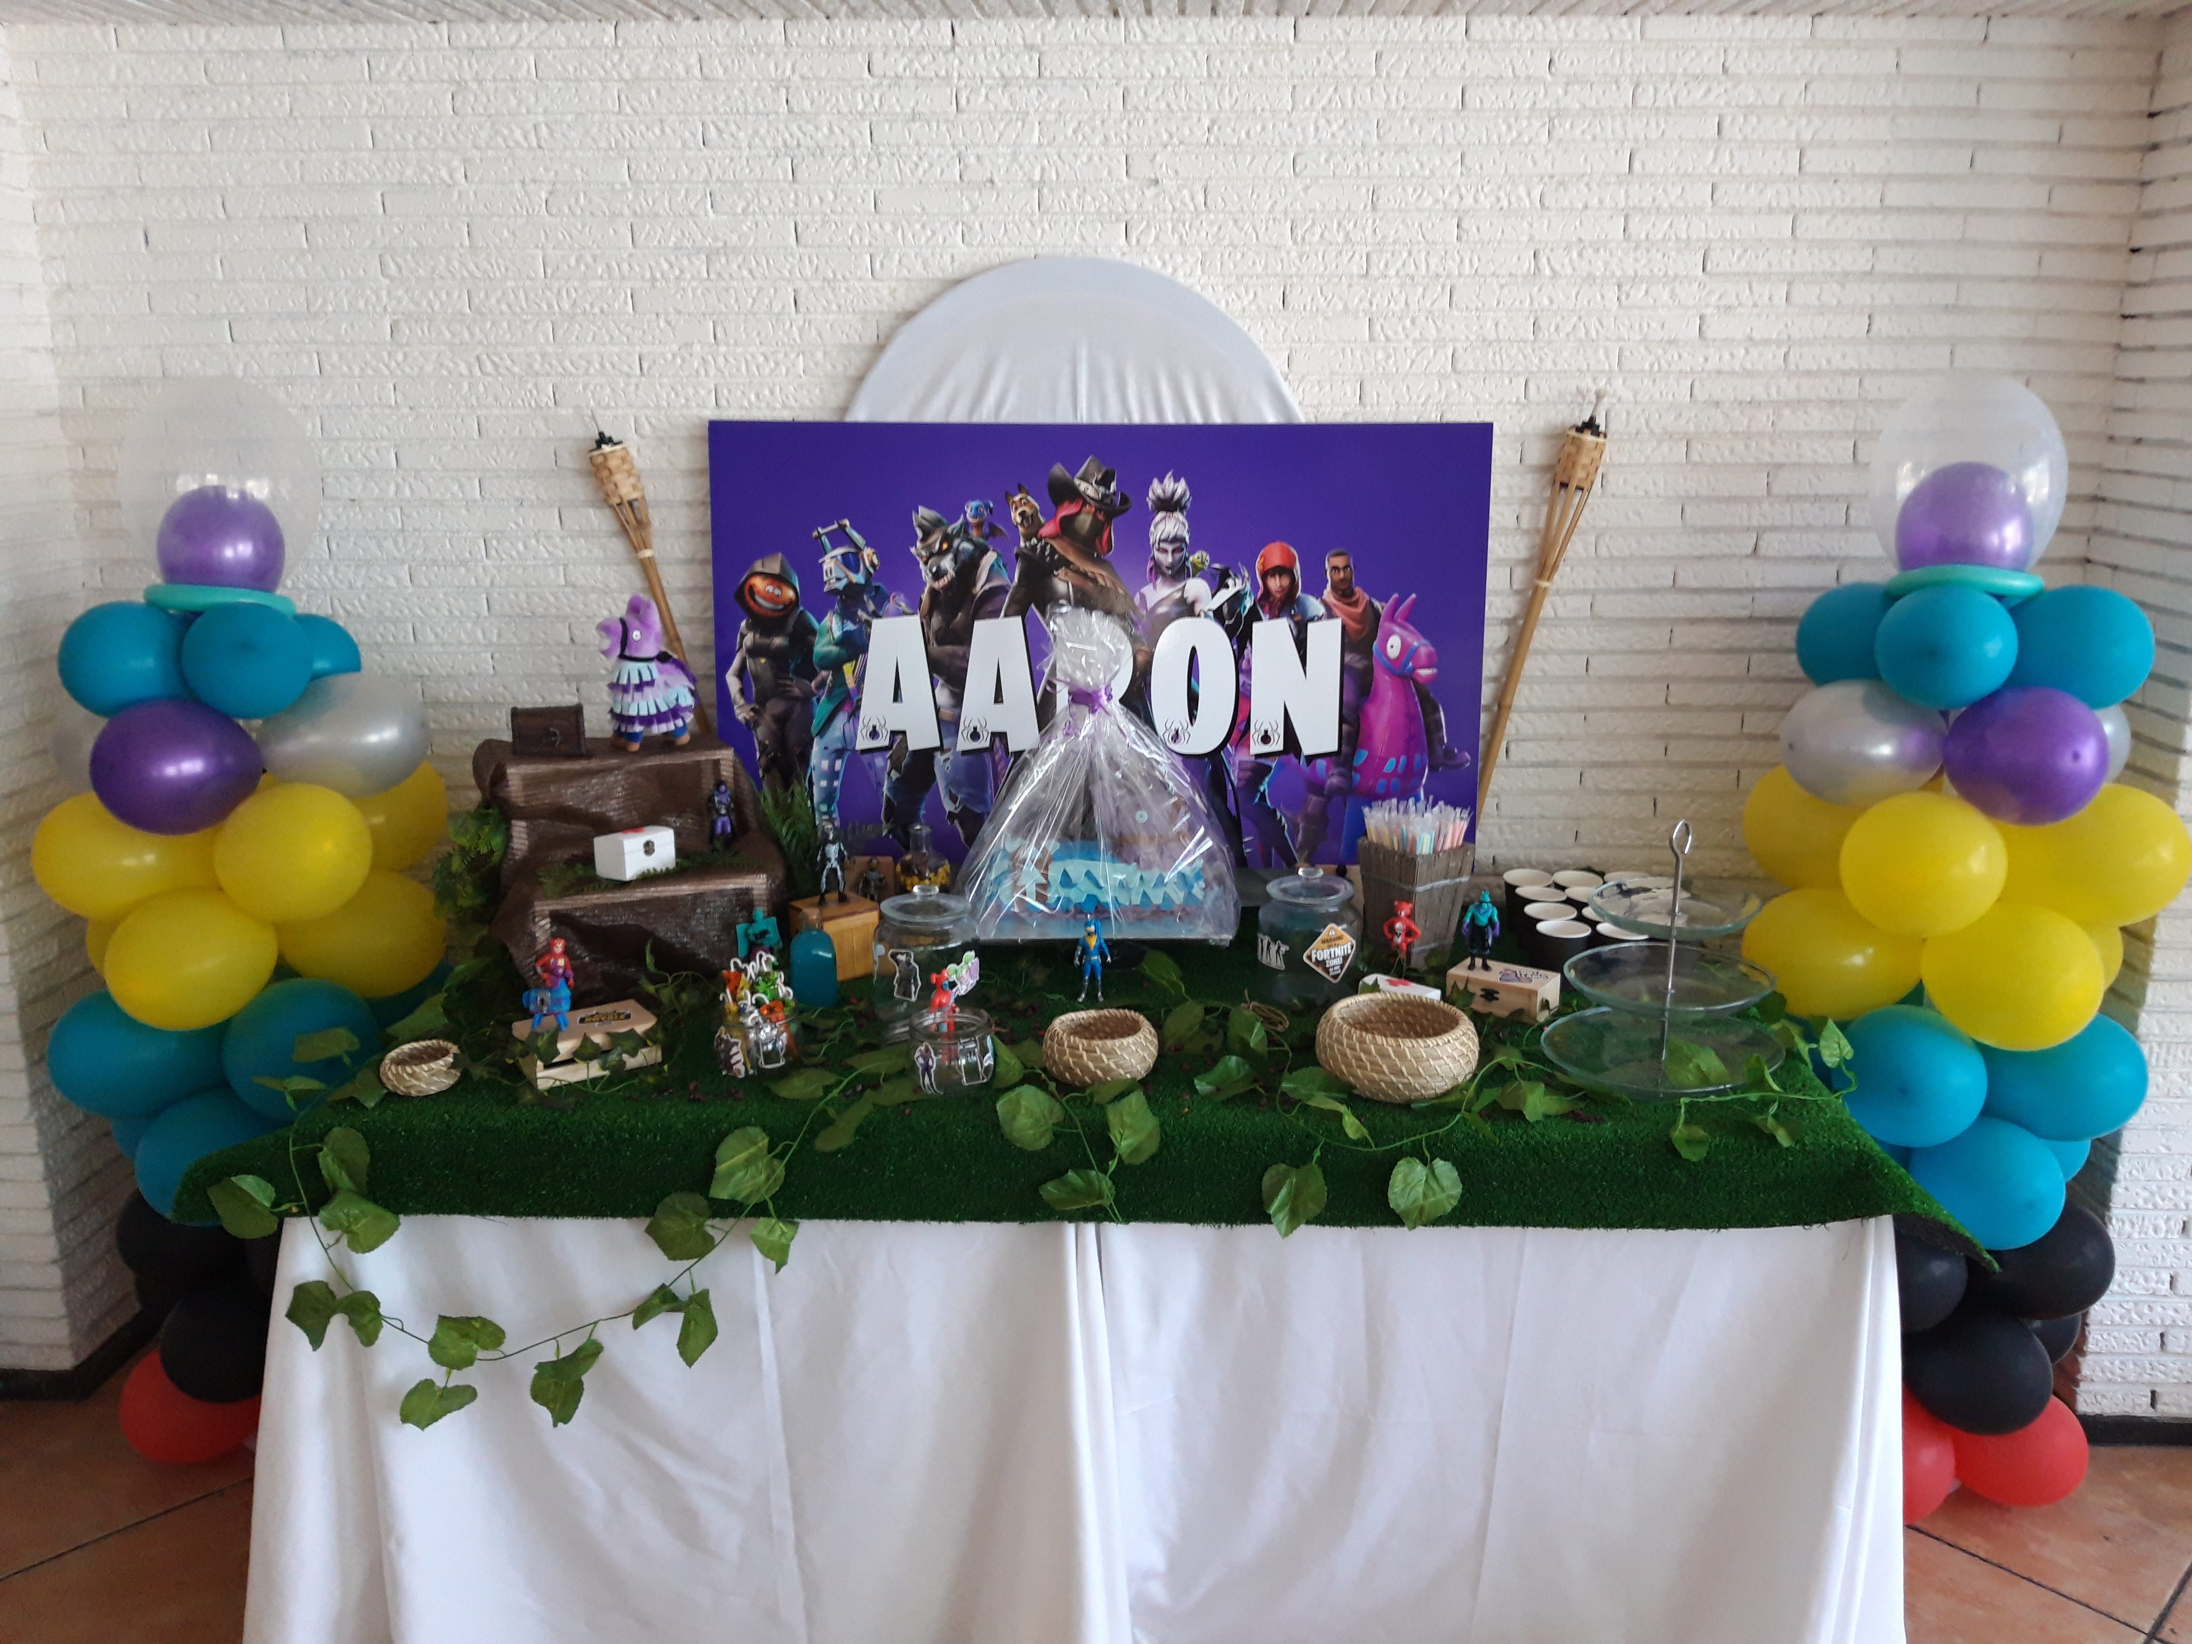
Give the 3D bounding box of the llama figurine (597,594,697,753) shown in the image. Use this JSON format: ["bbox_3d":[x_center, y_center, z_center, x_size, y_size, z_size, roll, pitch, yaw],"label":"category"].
[{"bbox_3d":[-0.639,-0.216,2.349,0.130,0.215,0.090,-7,16,-24],"label":"llama figurine"}]

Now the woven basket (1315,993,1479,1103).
[{"bbox_3d":[0.344,0.261,1.878,0.187,0.072,0.187,0,14,0],"label":"woven basket"}]

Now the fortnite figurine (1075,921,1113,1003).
[{"bbox_3d":[-0.001,0.184,2.192,0.050,0.109,0.036,3,15,12],"label":"fortnite figurine"}]

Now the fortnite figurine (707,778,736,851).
[{"bbox_3d":[-0.535,-0.009,2.352,0.042,0.108,0.034,0,14,0],"label":"fortnite figurine"}]

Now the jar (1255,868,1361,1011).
[{"bbox_3d":[0.282,0.148,2.181,0.135,0.185,0.135,0,14,0],"label":"jar"}]

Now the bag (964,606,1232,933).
[{"bbox_3d":[0.006,-0.084,2.321,0.375,0.437,0.300,0,14,0],"label":"bag"}]

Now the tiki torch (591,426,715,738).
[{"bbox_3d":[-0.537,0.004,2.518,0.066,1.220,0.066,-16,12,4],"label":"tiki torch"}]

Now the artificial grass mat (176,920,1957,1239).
[{"bbox_3d":[-0.020,0.299,2.228,2.060,0.160,0.820,0,14,0],"label":"artificial grass mat"}]

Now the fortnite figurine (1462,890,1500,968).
[{"bbox_3d":[0.502,0.140,2.130,0.050,0.106,0.032,2,14,8],"label":"fortnite figurine"}]

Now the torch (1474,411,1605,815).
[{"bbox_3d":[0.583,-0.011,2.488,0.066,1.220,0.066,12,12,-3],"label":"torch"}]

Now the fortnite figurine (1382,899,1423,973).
[{"bbox_3d":[0.421,0.154,2.247,0.052,0.099,0.034,4,15,15],"label":"fortnite figurine"}]

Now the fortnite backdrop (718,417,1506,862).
[{"bbox_3d":[0.004,-0.253,2.422,1.129,0.651,0.020,0,9,1],"label":"fortnite backdrop"}]

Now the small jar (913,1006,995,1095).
[{"bbox_3d":[-0.167,0.272,1.921,0.095,0.075,0.095,0,14,0],"label":"small jar"}]

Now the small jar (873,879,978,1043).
[{"bbox_3d":[-0.215,0.171,2.074,0.135,0.194,0.135,0,14,0],"label":"small jar"}]

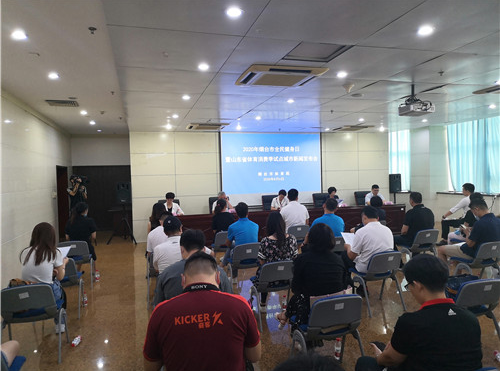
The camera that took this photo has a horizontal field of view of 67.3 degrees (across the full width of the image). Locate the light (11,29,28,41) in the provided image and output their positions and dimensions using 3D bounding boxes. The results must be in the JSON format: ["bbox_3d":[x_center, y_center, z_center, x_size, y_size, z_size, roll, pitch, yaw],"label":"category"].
[{"bbox_3d":[-2.203,-1.443,3.581,0.160,0.060,0.160,-2,2,-16],"label":"light"}]

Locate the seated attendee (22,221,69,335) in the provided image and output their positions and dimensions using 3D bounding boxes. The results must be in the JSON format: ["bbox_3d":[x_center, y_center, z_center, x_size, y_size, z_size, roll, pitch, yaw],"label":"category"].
[{"bbox_3d":[-2.071,0.992,3.908,0.460,1.260,0.800,-2,1,-14],"label":"seated attendee"}]

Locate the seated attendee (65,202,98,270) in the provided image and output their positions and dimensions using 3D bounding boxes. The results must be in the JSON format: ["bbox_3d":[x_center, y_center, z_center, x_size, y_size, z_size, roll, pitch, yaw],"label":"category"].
[{"bbox_3d":[-2.698,0.927,6.109,0.540,1.320,0.800,-2,1,-4],"label":"seated attendee"}]

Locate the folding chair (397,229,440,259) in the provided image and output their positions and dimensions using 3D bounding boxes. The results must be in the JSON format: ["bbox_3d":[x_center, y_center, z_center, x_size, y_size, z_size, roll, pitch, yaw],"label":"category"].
[{"bbox_3d":[2.766,1.072,6.144,0.520,0.740,0.520,-2,1,-20],"label":"folding chair"}]

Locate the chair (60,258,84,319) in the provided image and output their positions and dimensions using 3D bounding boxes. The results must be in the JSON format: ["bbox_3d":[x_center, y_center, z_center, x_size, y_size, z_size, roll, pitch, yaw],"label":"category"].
[{"bbox_3d":[-2.399,1.258,4.725,0.540,0.730,0.560,-2,2,-16],"label":"chair"}]

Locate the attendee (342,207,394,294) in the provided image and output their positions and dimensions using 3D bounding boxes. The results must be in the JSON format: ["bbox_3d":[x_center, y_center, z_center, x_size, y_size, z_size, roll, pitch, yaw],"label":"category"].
[{"bbox_3d":[1.466,0.879,4.772,0.560,1.260,0.800,-2,1,-19],"label":"attendee"}]

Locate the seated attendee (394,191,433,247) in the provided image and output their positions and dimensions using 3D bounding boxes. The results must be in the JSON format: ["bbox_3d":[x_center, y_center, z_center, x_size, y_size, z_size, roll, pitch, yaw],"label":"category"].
[{"bbox_3d":[2.745,0.783,6.356,0.520,1.325,0.800,-2,1,-19],"label":"seated attendee"}]

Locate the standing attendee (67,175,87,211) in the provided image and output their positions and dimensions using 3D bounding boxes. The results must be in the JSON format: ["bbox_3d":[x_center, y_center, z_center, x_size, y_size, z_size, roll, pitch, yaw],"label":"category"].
[{"bbox_3d":[-4.640,0.652,10.153,0.500,1.780,0.600,0,2,44],"label":"standing attendee"}]

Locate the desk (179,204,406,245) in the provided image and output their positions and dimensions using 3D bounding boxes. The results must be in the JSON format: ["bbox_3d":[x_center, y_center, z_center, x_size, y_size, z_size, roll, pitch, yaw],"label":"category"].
[{"bbox_3d":[0.875,1.014,9.583,6.300,0.760,0.600,-2,2,-11],"label":"desk"}]

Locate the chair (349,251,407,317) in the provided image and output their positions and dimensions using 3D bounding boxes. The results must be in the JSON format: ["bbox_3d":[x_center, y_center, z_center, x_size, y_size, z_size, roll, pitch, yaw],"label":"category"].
[{"bbox_3d":[1.554,1.141,4.609,0.530,0.740,0.540,-2,1,-20],"label":"chair"}]

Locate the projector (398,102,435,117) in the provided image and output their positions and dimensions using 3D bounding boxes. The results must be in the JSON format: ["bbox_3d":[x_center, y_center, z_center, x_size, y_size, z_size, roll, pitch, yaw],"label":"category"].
[{"bbox_3d":[2.414,-1.095,5.434,0.385,0.110,0.295,-2,1,-16],"label":"projector"}]

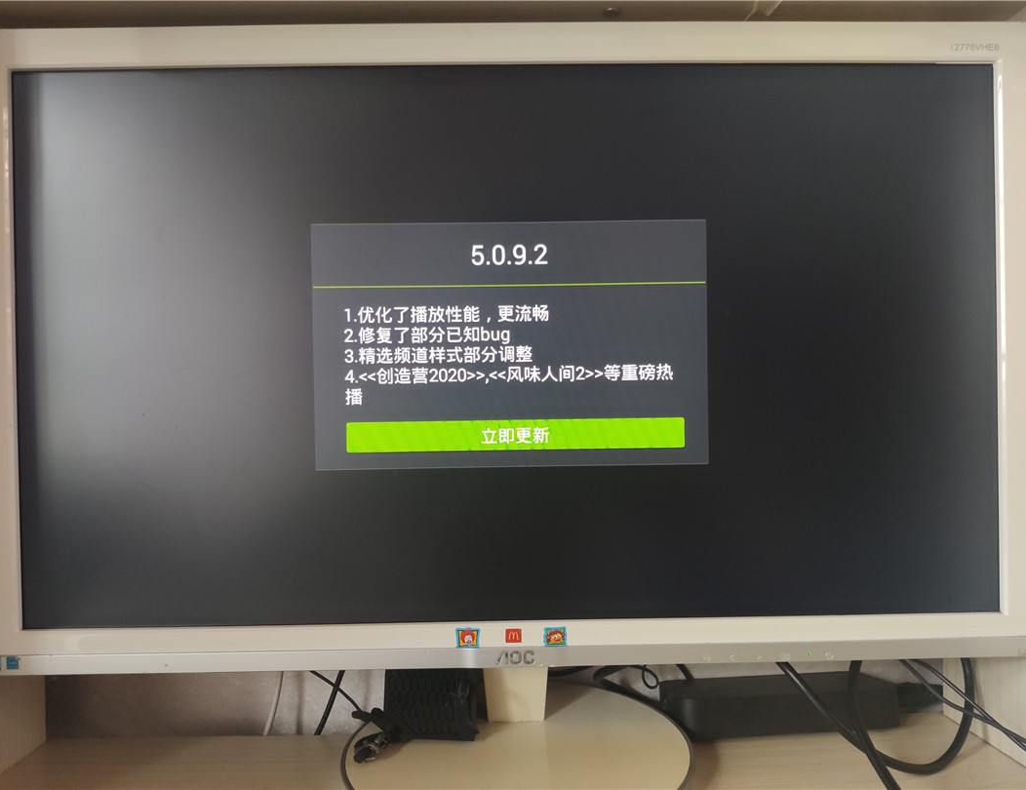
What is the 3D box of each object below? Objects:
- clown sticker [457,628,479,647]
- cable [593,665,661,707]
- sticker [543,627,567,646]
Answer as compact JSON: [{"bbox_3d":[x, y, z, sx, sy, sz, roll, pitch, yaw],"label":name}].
[{"bbox_3d":[-0.027,0.148,0.481,0.014,0.012,0.001,-1,0,-1],"label":"clown sticker"},{"bbox_3d":[0.085,0.216,0.587,0.053,0.033,0.035,-1,-2,-1],"label":"cable"},{"bbox_3d":[0.026,0.147,0.482,0.014,0.012,0.001,-1,0,-1],"label":"sticker"}]

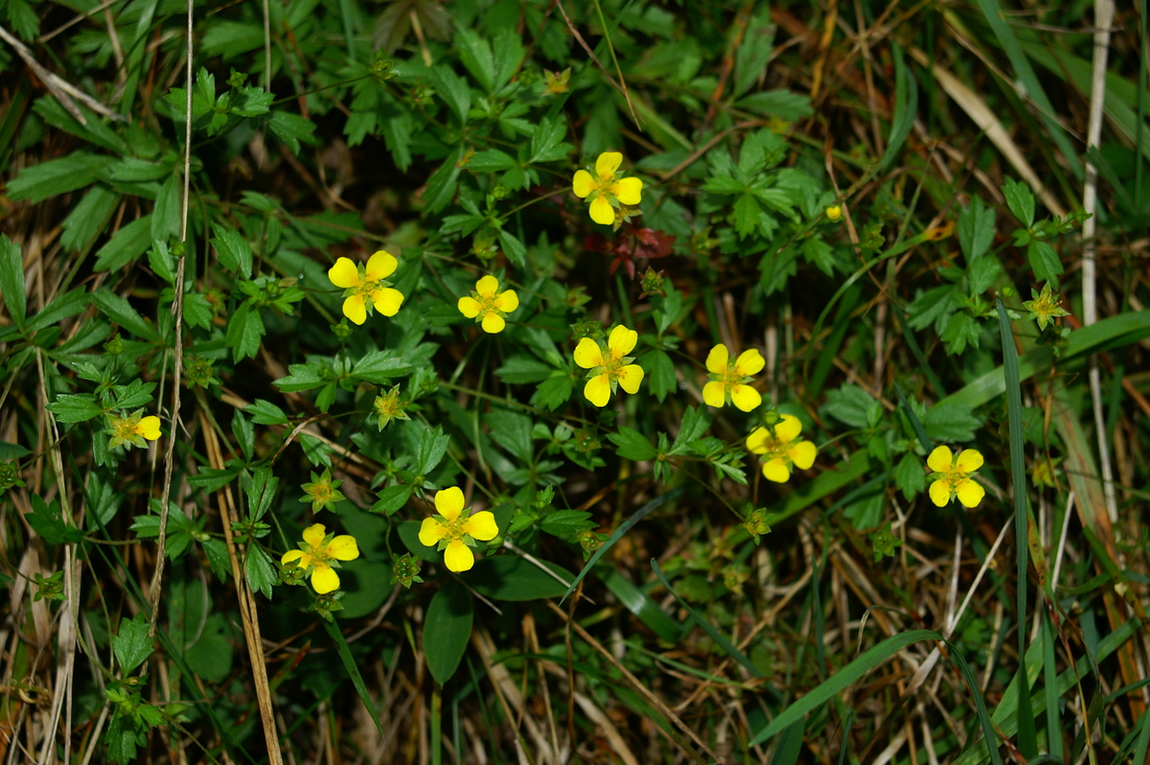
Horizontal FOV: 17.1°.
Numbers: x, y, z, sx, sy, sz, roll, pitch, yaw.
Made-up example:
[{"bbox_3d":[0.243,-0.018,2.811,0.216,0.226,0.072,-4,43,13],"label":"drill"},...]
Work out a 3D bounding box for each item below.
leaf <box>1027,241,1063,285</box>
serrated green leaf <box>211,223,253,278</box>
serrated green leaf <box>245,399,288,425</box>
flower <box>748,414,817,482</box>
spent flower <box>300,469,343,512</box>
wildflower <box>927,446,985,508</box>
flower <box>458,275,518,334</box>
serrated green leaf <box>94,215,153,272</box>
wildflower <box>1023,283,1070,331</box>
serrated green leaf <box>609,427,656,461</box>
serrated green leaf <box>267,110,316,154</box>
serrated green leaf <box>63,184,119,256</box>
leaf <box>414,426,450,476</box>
[{"bbox_3d":[0.063,-0.016,0.515,0.004,0.002,0.007,-25,69,-14],"label":"leaf"},{"bbox_3d":[-0.052,-0.020,0.587,0.006,0.003,0.010,-27,72,-10],"label":"serrated green leaf"},{"bbox_3d":[-0.041,0.004,0.512,0.006,0.002,0.003,24,67,11],"label":"serrated green leaf"},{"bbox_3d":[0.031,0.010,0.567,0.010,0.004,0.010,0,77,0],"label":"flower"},{"bbox_3d":[-0.033,0.014,0.506,0.006,0.003,0.006,0,75,0],"label":"spent flower"},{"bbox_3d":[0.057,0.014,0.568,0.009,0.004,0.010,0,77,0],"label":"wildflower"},{"bbox_3d":[-0.013,-0.011,0.557,0.009,0.004,0.009,0,76,0],"label":"flower"},{"bbox_3d":[-0.068,-0.021,0.575,0.011,0.003,0.005,-39,72,-15],"label":"serrated green leaf"},{"bbox_3d":[0.071,-0.011,0.574,0.007,0.004,0.007,0,77,0],"label":"wildflower"},{"bbox_3d":[0.008,0.009,0.555,0.008,0.003,0.005,25,69,10],"label":"serrated green leaf"},{"bbox_3d":[-0.043,-0.037,0.575,0.009,0.003,0.006,38,72,15],"label":"serrated green leaf"},{"bbox_3d":[-0.075,-0.025,0.594,0.006,0.003,0.012,34,73,12],"label":"serrated green leaf"},{"bbox_3d":[-0.019,0.009,0.508,0.004,0.002,0.008,21,67,9],"label":"leaf"}]

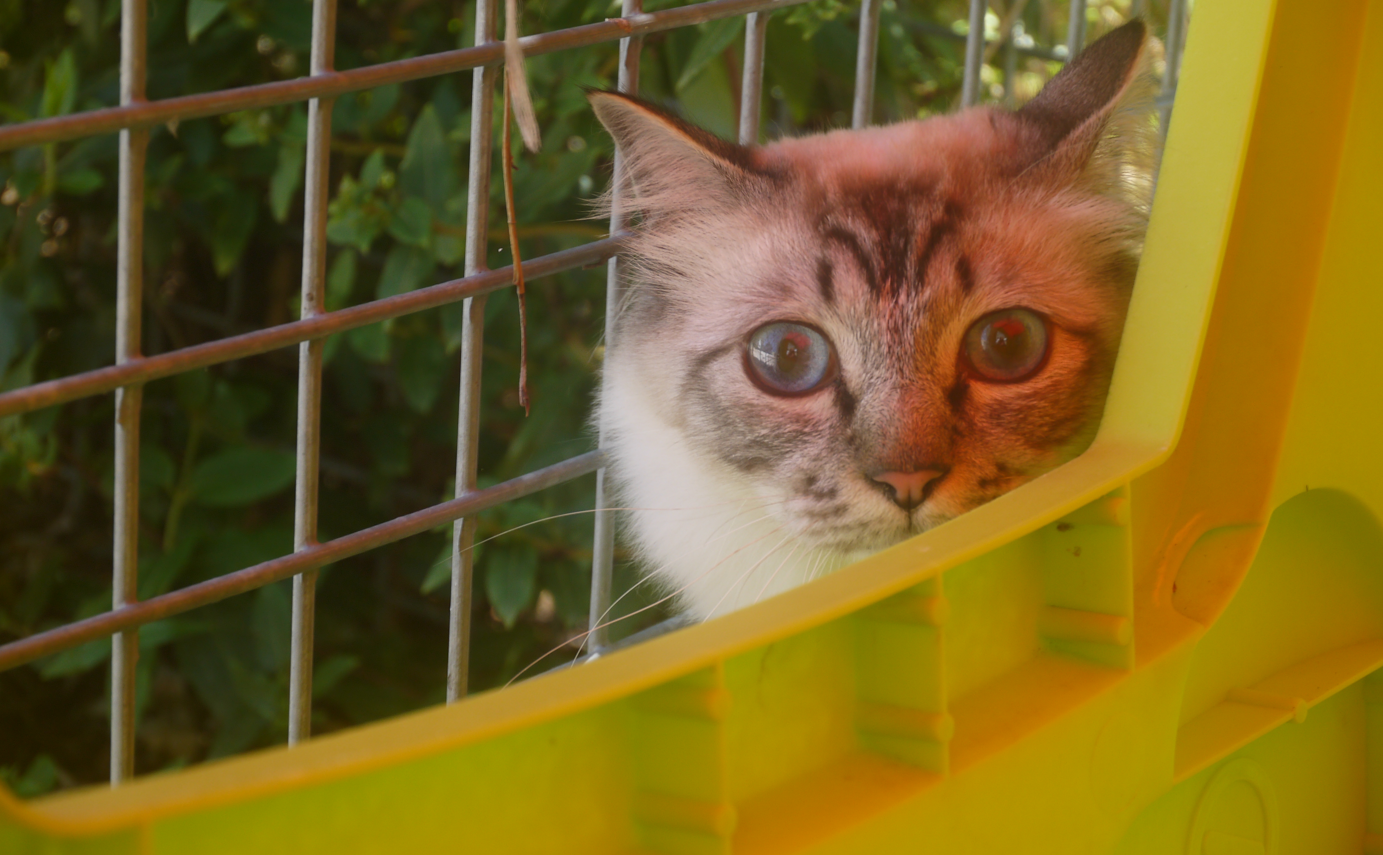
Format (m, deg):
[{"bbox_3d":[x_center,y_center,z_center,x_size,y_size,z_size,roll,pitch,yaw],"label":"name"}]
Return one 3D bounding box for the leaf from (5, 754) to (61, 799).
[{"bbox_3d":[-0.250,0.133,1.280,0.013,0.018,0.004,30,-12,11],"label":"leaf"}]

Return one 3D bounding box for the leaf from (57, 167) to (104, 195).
[{"bbox_3d":[-0.210,-0.084,1.150,0.019,0.004,0.011,-3,50,20],"label":"leaf"}]

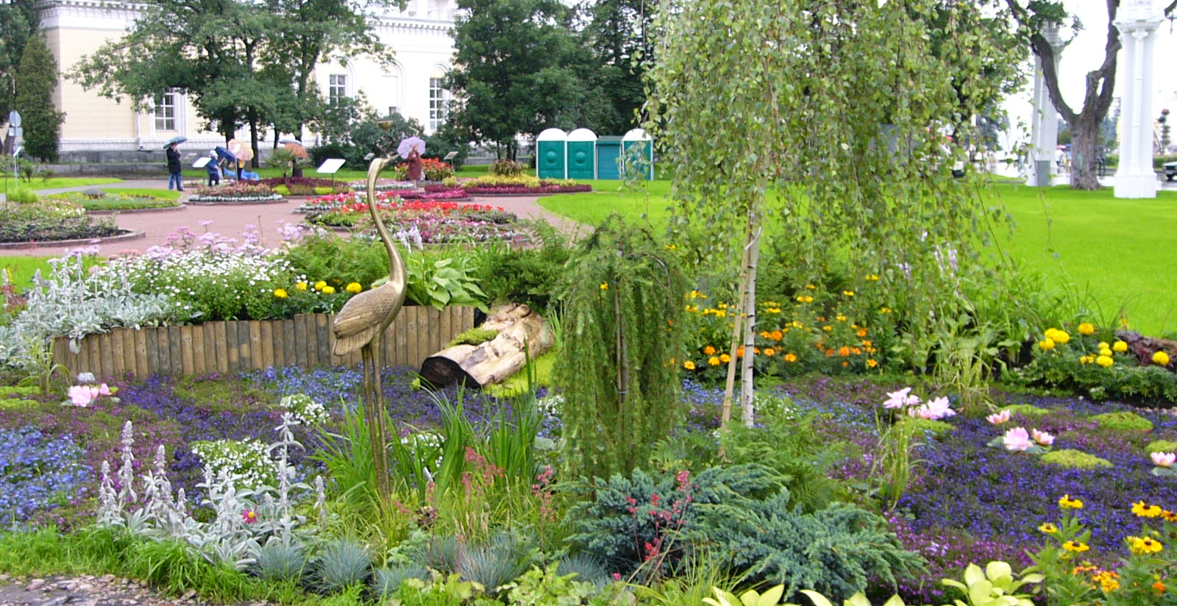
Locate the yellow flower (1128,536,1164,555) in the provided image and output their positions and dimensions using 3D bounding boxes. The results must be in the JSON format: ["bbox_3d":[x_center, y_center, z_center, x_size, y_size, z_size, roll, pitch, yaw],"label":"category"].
[{"bbox_3d":[1.813,0.788,4.200,0.110,0.050,0.100,0,7,0],"label":"yellow flower"}]

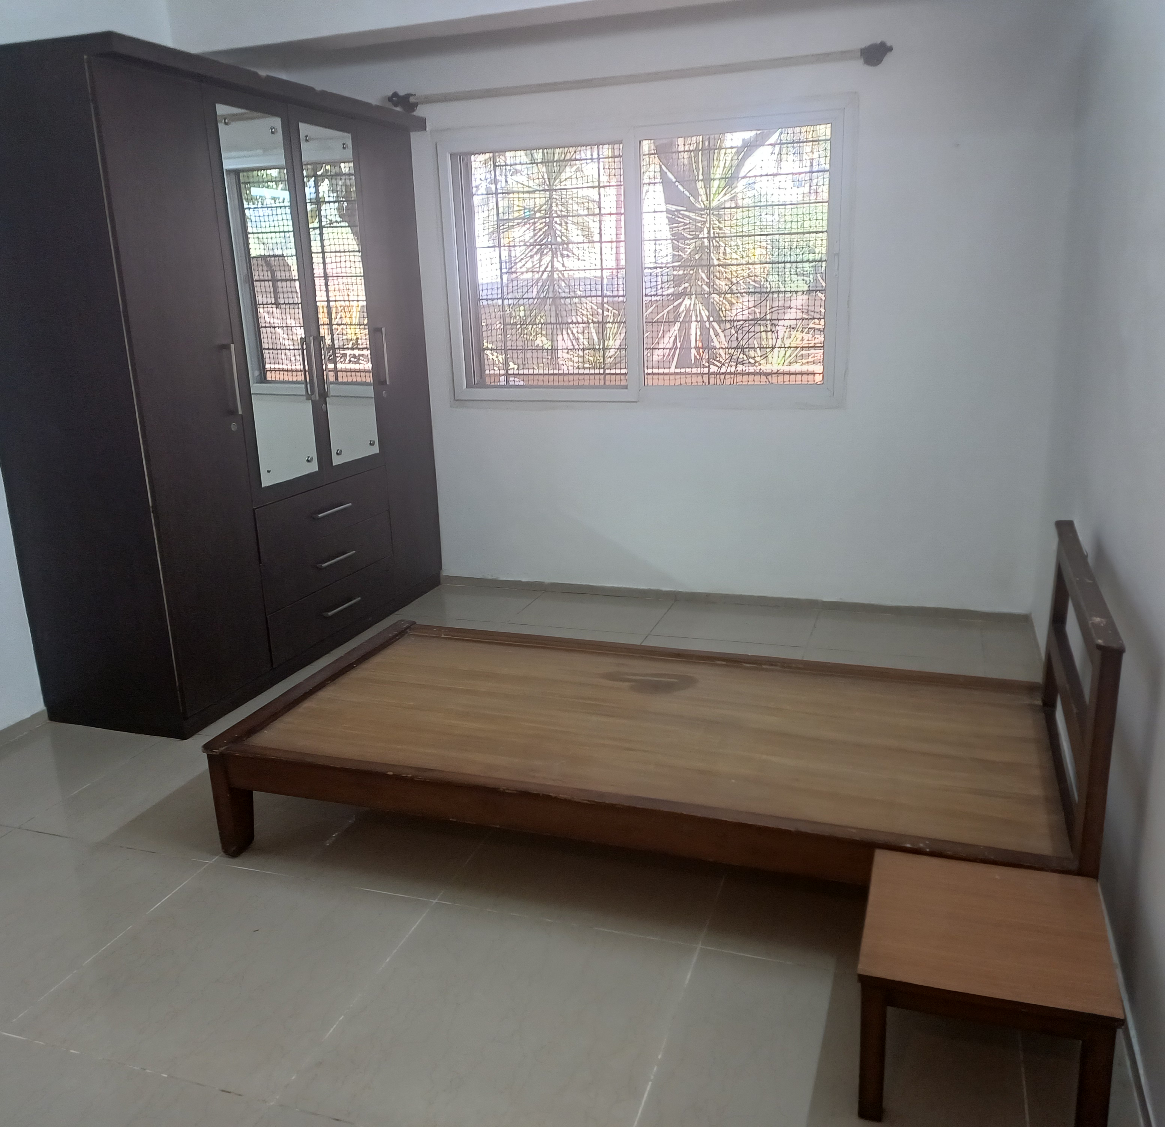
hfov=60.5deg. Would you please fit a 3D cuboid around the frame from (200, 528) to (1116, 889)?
[{"bbox_3d":[0.160,0.302,2.445,1.901,0.706,0.952,3,16,19],"label":"frame"}]

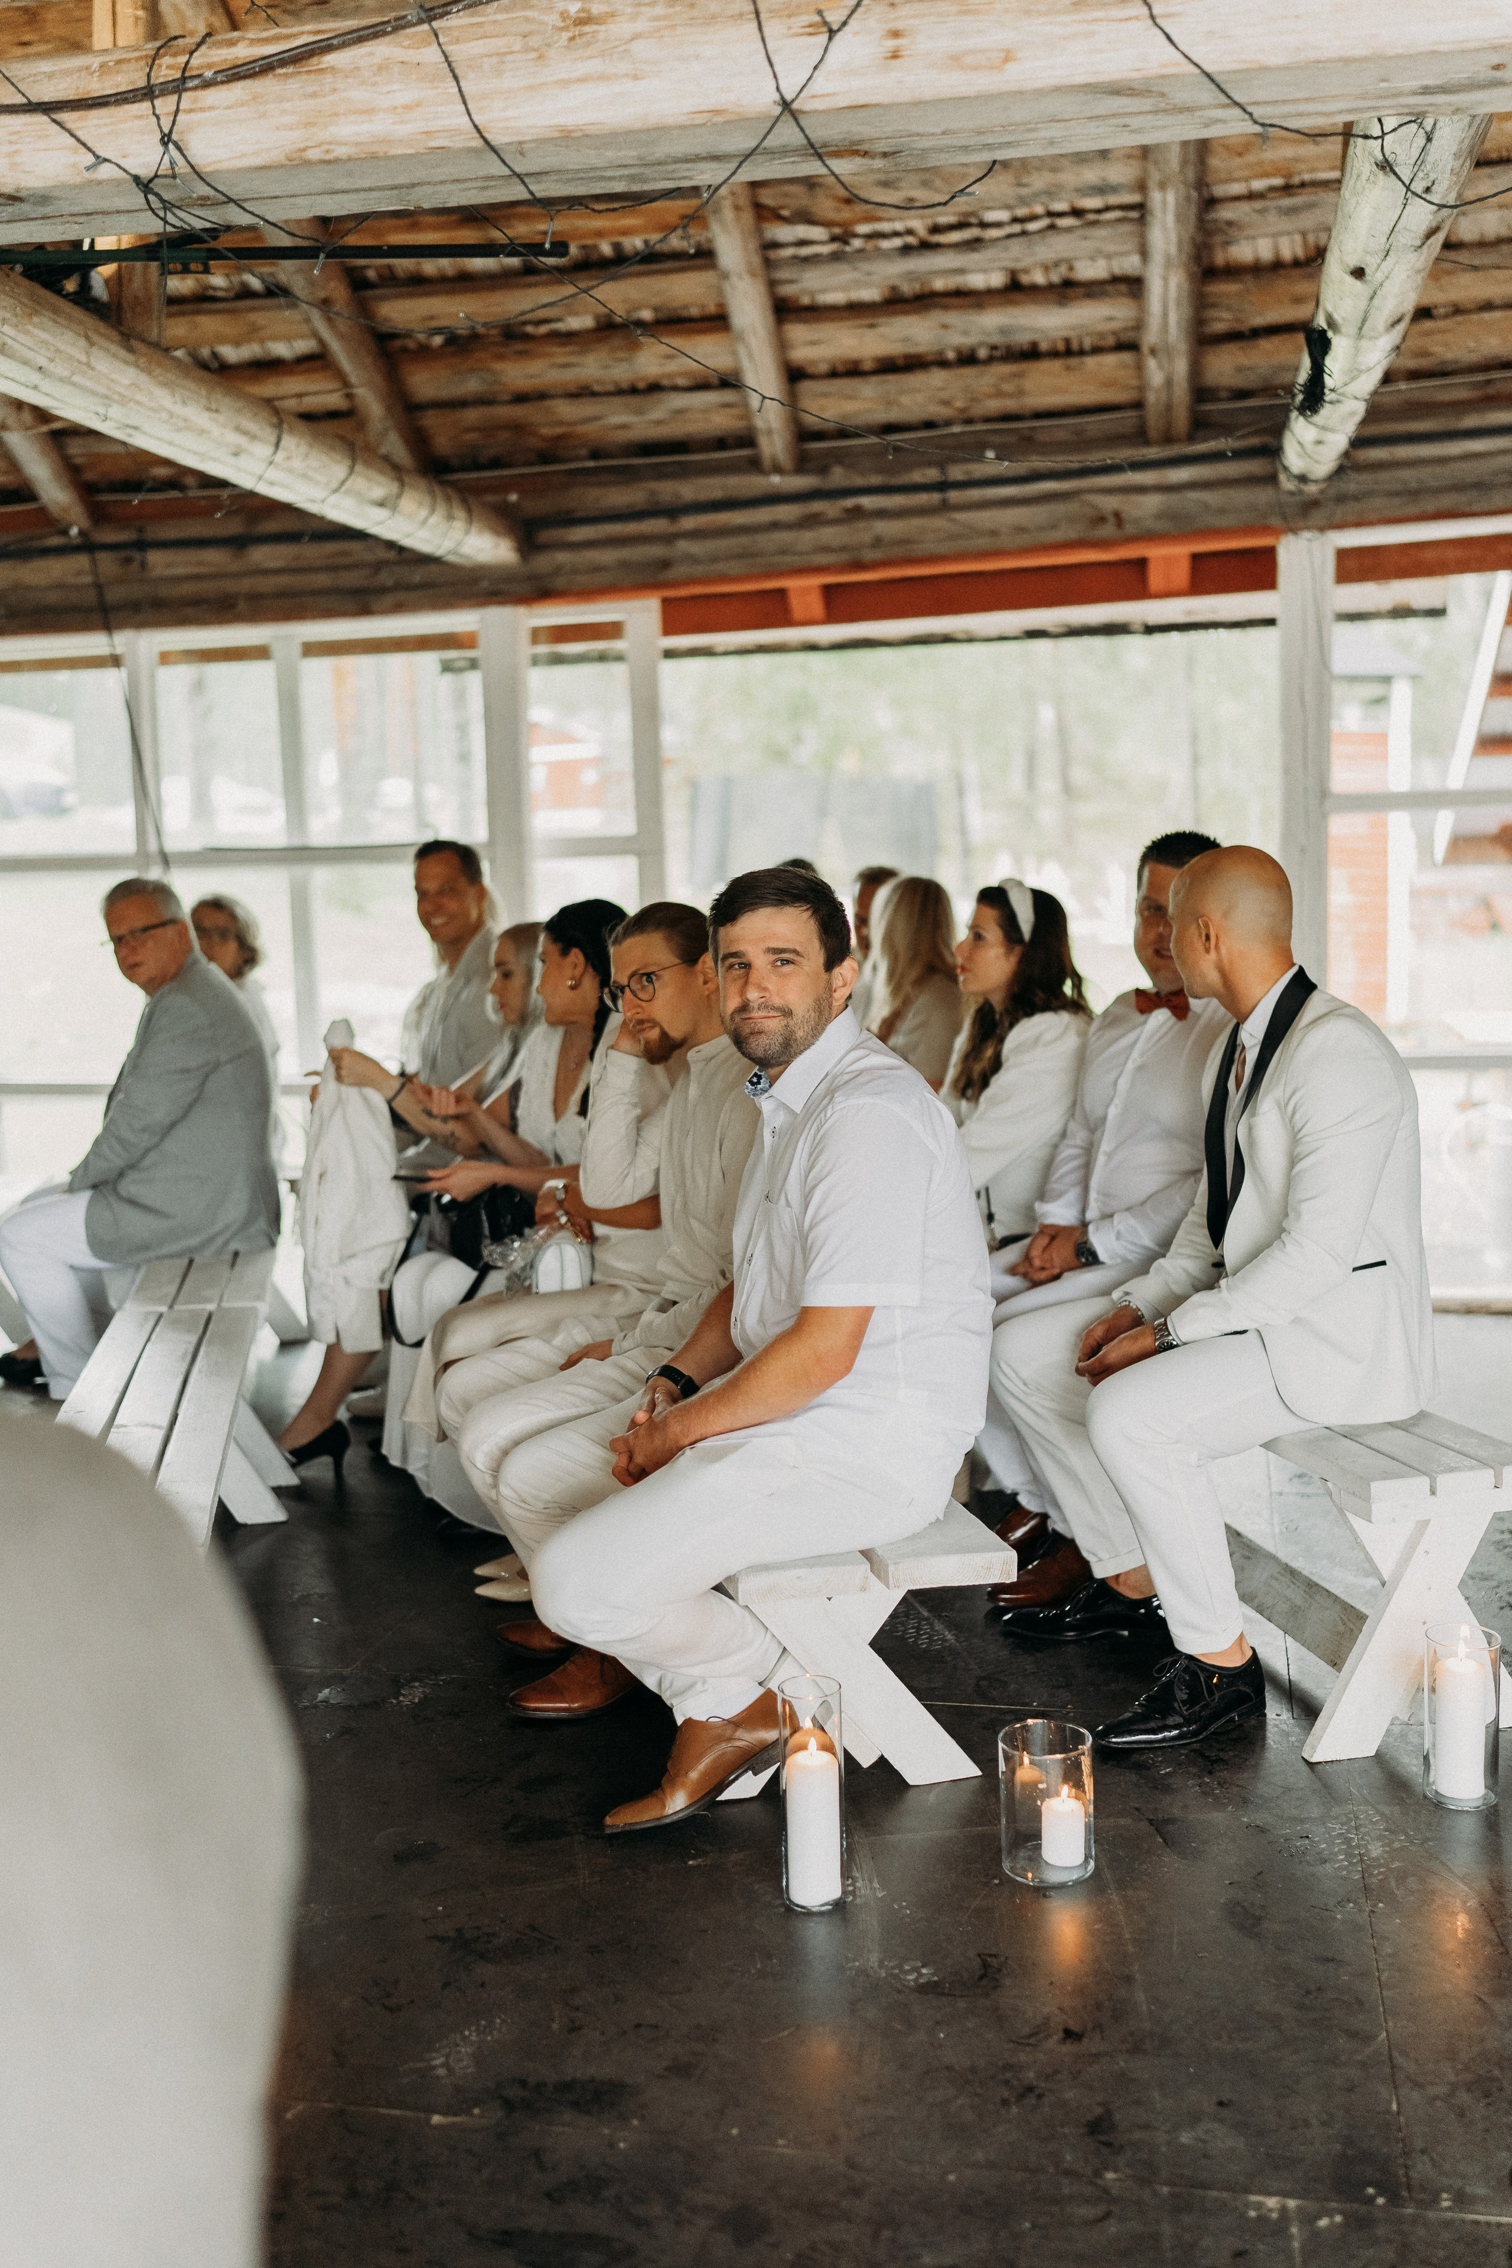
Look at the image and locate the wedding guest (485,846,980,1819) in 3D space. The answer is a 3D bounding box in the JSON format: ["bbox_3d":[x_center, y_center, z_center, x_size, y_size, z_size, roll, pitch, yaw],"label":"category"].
[{"bbox_3d":[-0.012,0.250,3.062,0.710,1.230,0.560,-4,6,-20],"label":"wedding guest"}]

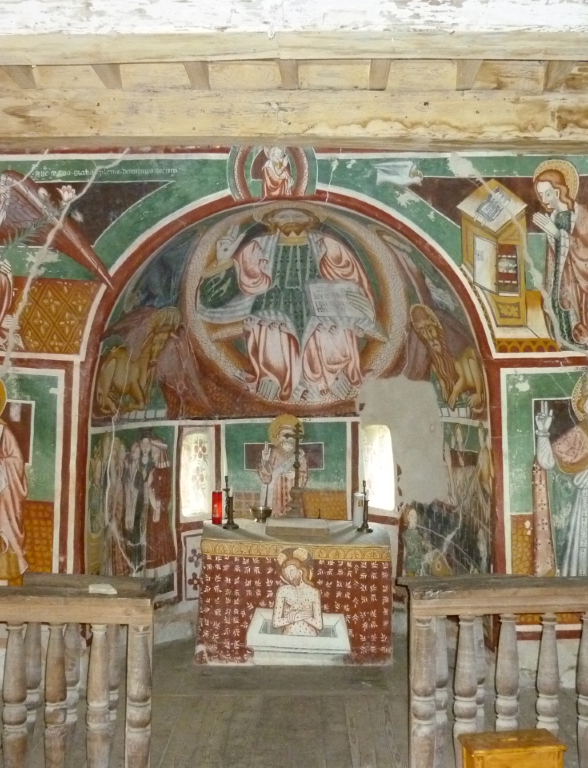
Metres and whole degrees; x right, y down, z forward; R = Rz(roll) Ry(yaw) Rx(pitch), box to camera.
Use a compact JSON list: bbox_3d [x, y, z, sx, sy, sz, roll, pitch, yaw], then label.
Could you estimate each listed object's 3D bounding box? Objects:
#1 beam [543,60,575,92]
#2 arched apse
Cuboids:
[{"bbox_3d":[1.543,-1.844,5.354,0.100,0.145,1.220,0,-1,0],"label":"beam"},{"bbox_3d":[-0.039,0.270,6.770,2.587,2.900,1.350,0,-1,0],"label":"arched apse"}]

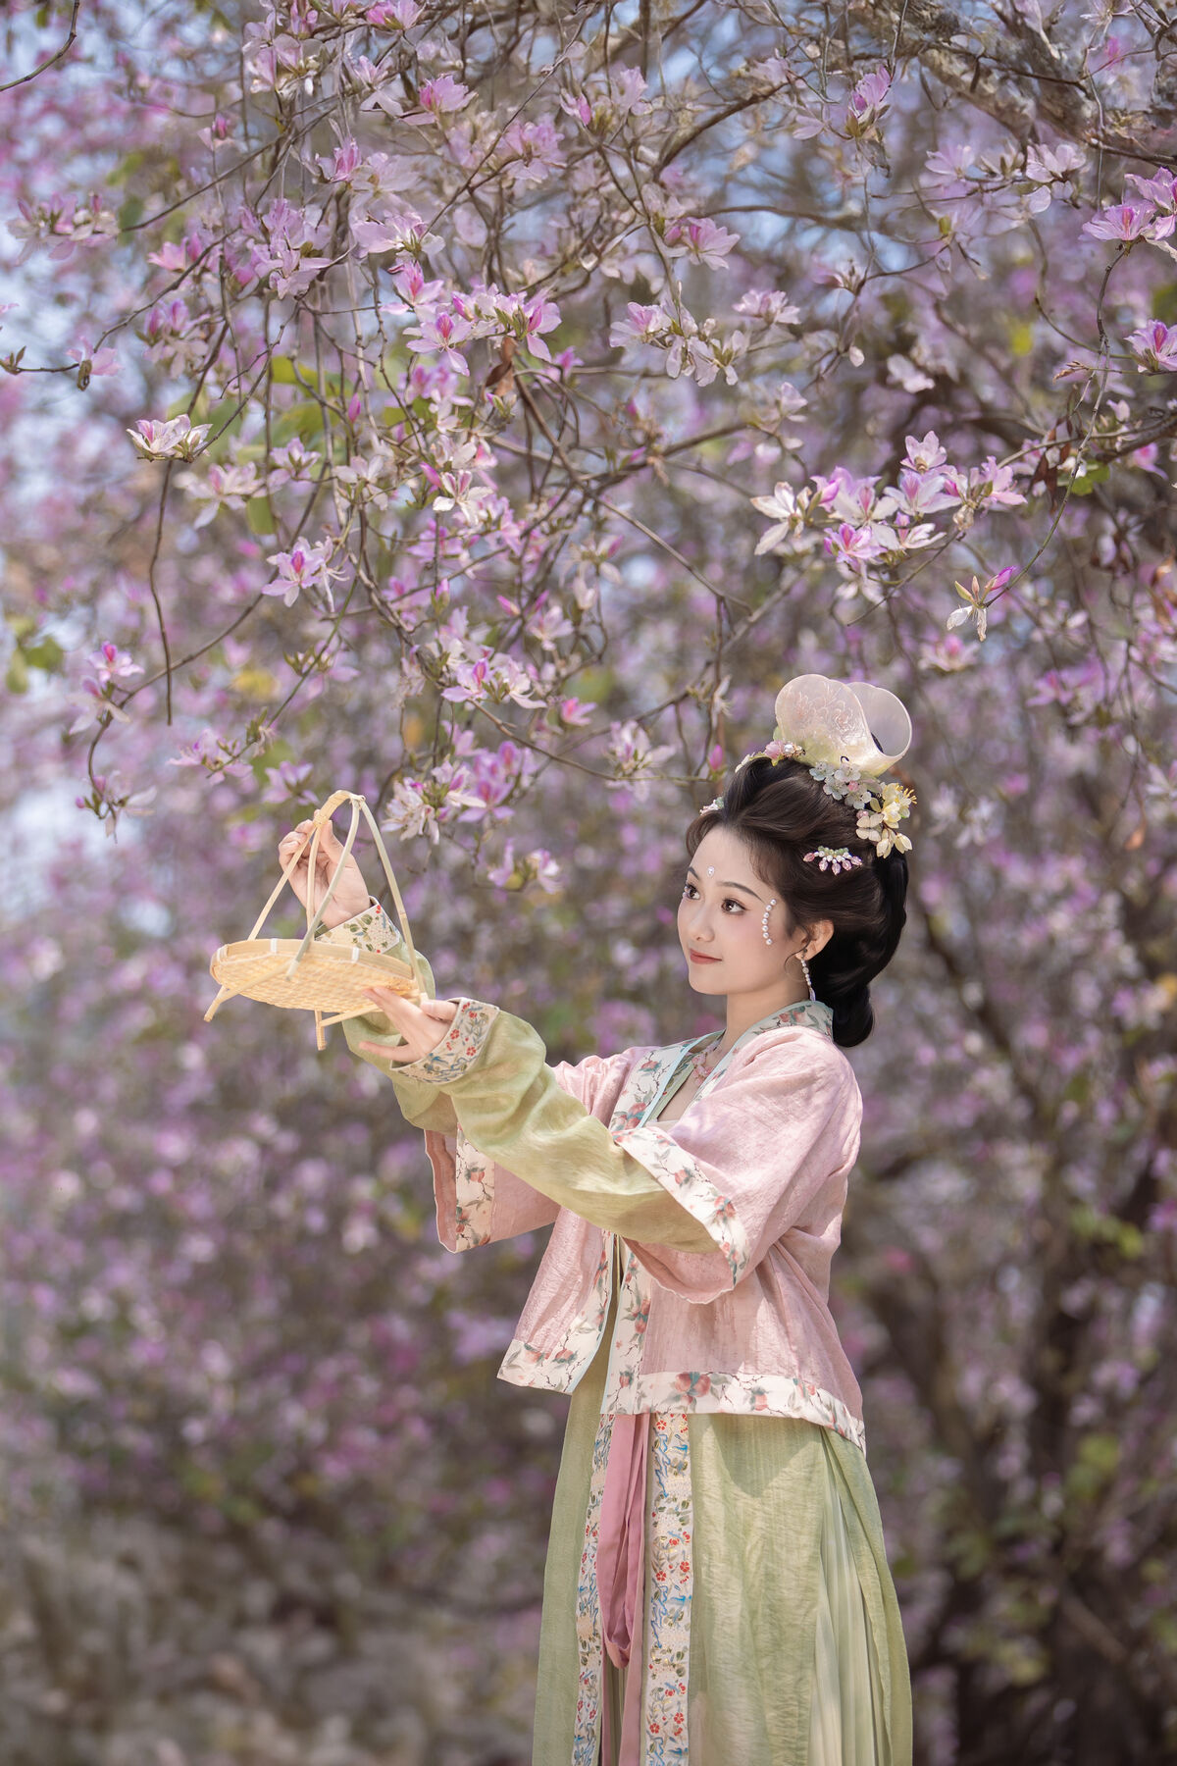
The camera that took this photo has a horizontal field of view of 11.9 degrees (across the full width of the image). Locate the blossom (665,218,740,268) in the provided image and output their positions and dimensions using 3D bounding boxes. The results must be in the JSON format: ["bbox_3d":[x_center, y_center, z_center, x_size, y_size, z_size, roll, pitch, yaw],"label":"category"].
[{"bbox_3d":[0.136,-0.772,6.800,0.090,0.061,0.075,0,-2,11],"label":"blossom"}]

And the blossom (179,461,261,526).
[{"bbox_3d":[-0.444,-0.469,6.800,0.100,0.078,0.075,0,-2,11],"label":"blossom"}]

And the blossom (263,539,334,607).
[{"bbox_3d":[-0.339,-0.362,6.600,0.084,0.081,0.065,0,-2,11],"label":"blossom"}]

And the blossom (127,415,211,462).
[{"bbox_3d":[-0.492,-0.521,6.600,0.099,0.055,0.080,-1,-2,17],"label":"blossom"}]

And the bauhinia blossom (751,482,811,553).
[{"bbox_3d":[0.227,-0.430,6.650,0.070,0.085,0.065,-1,-2,17],"label":"bauhinia blossom"}]

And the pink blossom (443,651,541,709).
[{"bbox_3d":[-0.114,-0.239,6.650,0.120,0.067,0.080,0,-2,11],"label":"pink blossom"}]

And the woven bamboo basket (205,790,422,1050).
[{"bbox_3d":[-0.303,0.034,6.450,0.245,0.285,0.240,6,-16,6],"label":"woven bamboo basket"}]

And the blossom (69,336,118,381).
[{"bbox_3d":[-0.592,-0.628,6.750,0.061,0.053,0.055,0,-2,-11],"label":"blossom"}]

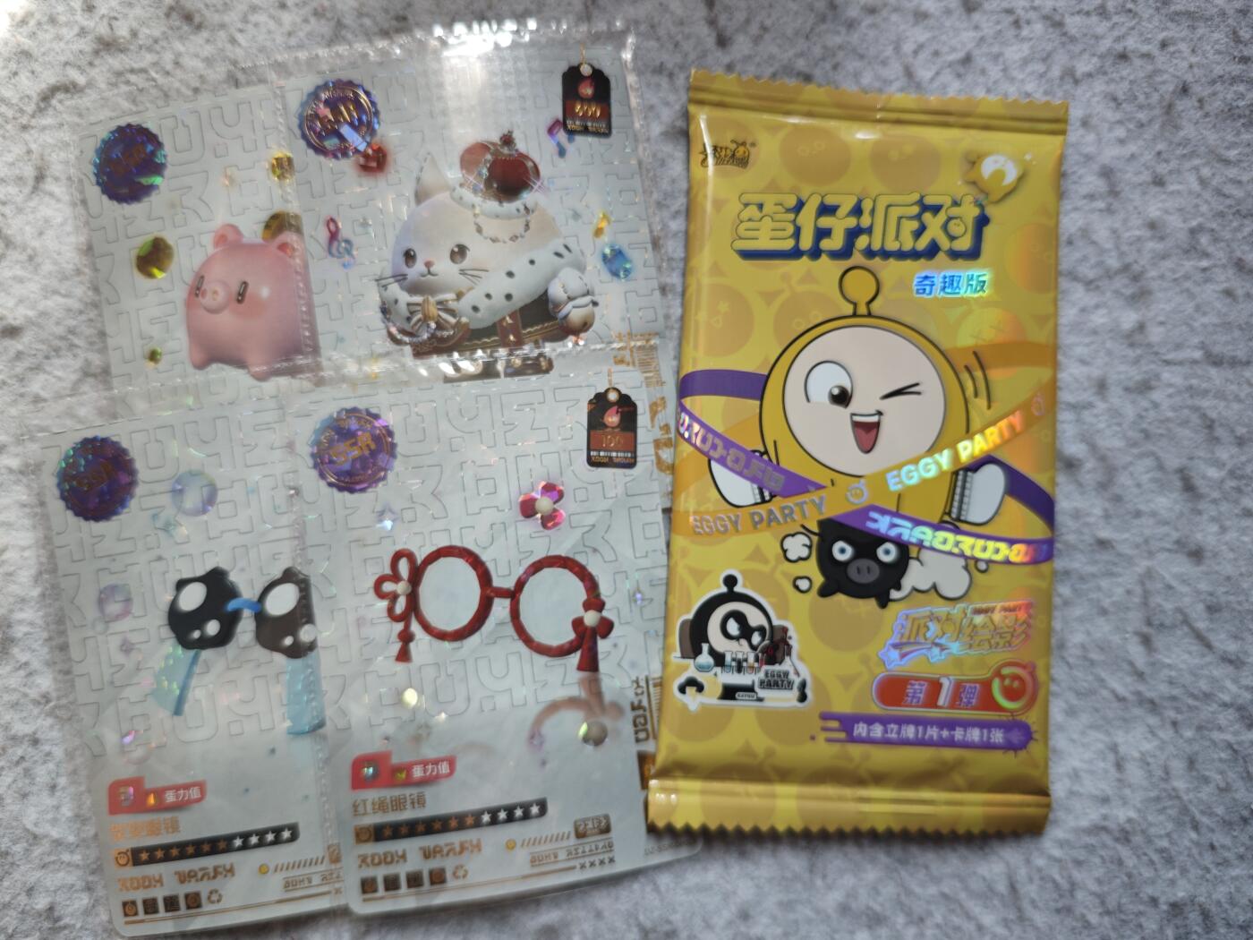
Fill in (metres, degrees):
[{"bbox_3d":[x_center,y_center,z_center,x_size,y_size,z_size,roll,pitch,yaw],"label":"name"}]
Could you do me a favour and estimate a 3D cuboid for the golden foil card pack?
[{"bbox_3d":[0.044,-0.004,0.149,0.071,0.009,0.135,3,86,-4],"label":"golden foil card pack"}]

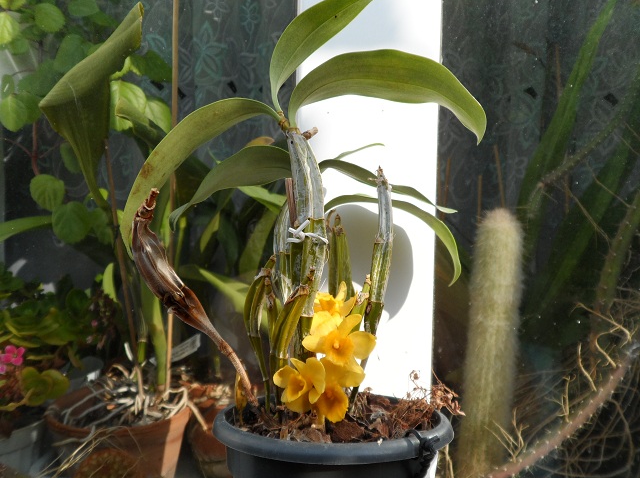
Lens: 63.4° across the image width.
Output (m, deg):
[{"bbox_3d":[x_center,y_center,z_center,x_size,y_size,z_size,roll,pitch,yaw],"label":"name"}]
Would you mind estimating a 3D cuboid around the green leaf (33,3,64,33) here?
[{"bbox_3d":[-0.349,-0.285,0.670,0.040,0.040,0.018,0,-17,-6],"label":"green leaf"}]

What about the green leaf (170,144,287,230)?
[{"bbox_3d":[-0.081,-0.048,0.460,0.133,0.053,0.045,-35,0,0],"label":"green leaf"}]

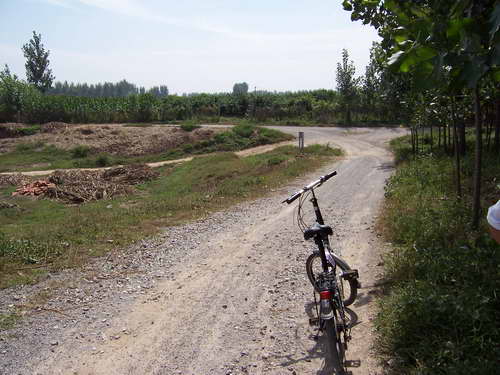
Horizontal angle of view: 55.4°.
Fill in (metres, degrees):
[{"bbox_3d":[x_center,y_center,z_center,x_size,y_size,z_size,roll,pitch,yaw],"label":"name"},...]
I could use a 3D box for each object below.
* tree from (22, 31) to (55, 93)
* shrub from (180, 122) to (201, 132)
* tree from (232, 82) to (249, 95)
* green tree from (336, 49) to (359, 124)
[{"bbox_3d":[-20.411,-10.986,46.801,3.191,8.498,3.191,0,10,0],"label":"tree"},{"bbox_3d":[-3.280,-3.308,26.327,1.105,0.525,0.939,0,10,0],"label":"shrub"},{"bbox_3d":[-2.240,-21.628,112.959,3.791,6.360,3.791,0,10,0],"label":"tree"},{"bbox_3d":[7.110,-7.422,35.246,1.701,5.514,1.701,0,10,0],"label":"green tree"}]

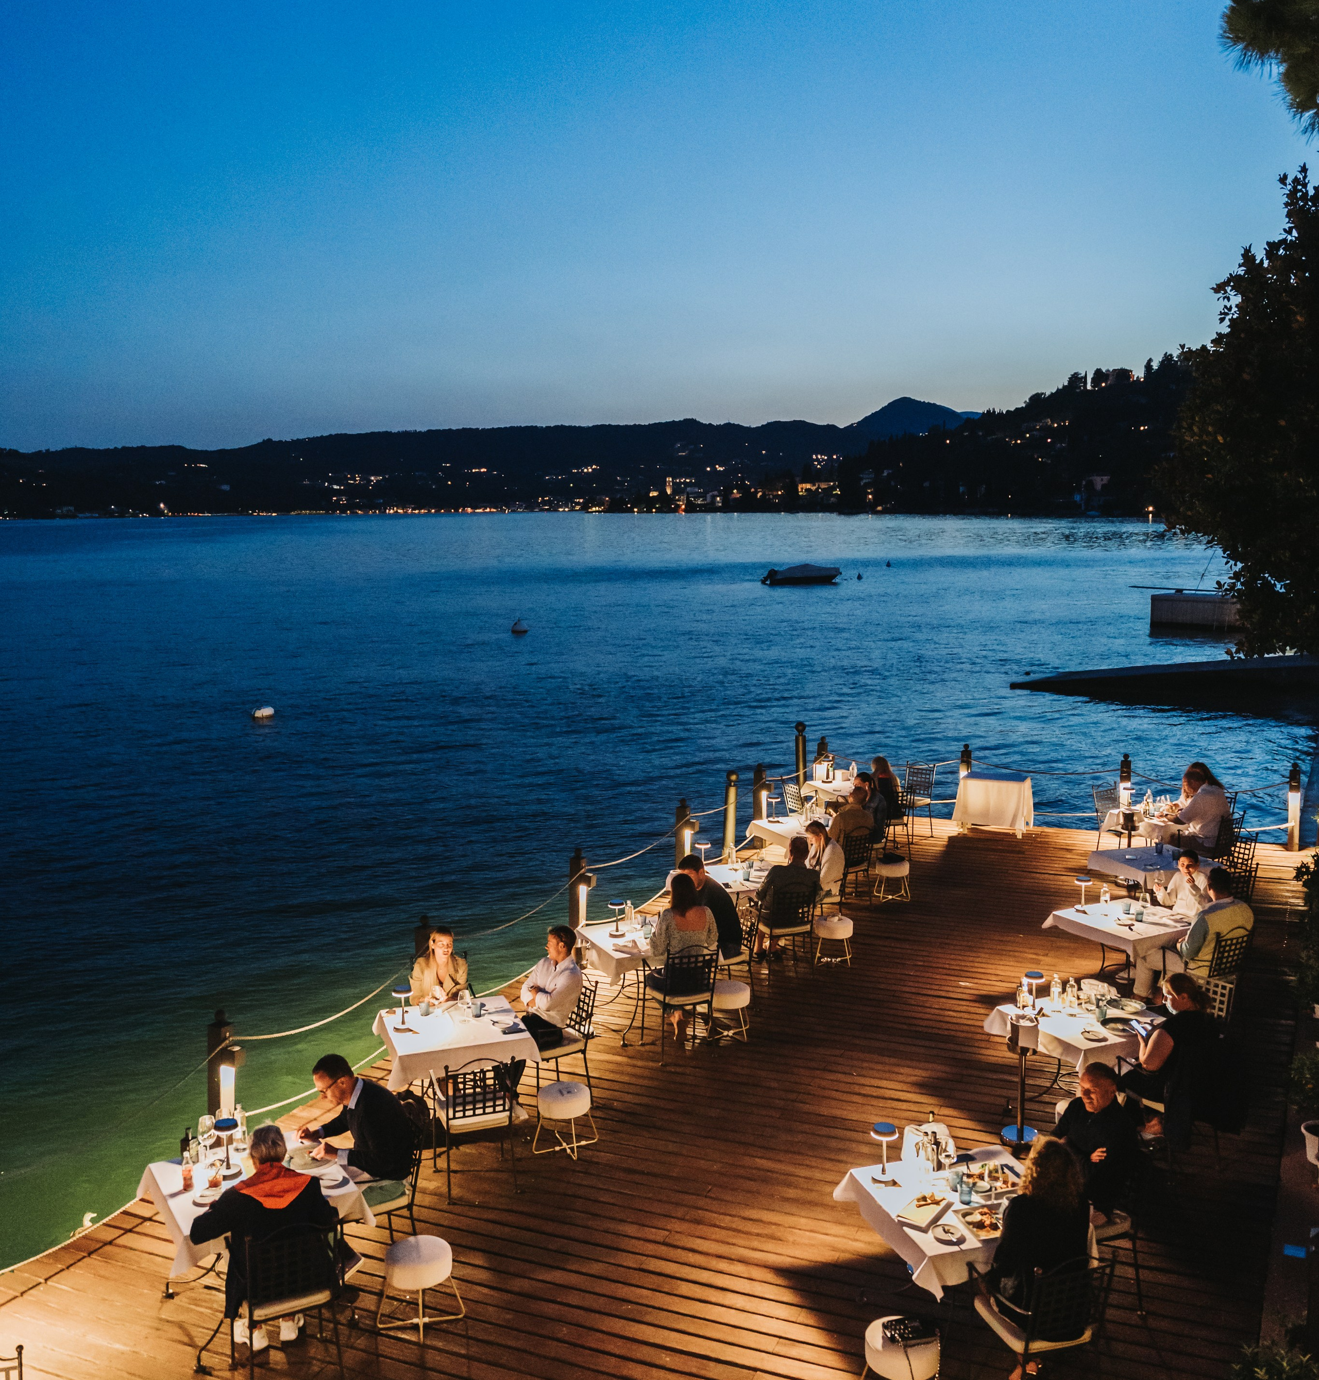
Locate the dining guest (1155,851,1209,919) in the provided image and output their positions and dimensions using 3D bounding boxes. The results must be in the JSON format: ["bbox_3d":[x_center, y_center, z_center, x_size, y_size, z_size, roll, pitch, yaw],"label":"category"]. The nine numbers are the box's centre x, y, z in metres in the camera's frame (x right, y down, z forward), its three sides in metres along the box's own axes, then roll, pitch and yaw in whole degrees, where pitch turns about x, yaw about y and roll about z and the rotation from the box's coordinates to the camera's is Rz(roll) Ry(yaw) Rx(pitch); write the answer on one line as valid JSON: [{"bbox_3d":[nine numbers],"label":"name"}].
[{"bbox_3d":[4.630,2.071,11.878,0.740,1.230,0.520,-6,10,-38],"label":"dining guest"}]

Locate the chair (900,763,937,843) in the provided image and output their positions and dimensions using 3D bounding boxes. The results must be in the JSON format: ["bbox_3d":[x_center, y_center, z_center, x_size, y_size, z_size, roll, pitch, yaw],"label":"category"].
[{"bbox_3d":[3.200,1.407,16.672,0.500,0.920,0.520,-8,11,-44],"label":"chair"}]

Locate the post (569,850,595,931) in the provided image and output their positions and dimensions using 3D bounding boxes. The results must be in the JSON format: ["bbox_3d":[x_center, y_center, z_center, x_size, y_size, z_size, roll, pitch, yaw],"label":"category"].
[{"bbox_3d":[-0.723,2.031,12.265,0.200,1.170,0.200,4,9,27],"label":"post"}]

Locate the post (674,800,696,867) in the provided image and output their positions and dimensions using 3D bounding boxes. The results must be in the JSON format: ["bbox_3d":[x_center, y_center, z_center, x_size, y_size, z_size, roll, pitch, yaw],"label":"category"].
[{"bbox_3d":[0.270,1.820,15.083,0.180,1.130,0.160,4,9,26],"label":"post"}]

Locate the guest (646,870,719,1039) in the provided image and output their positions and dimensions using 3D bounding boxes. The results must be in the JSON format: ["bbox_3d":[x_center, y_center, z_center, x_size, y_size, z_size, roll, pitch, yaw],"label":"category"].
[{"bbox_3d":[0.138,2.039,9.943,0.490,1.340,0.720,-2,8,-16],"label":"guest"}]

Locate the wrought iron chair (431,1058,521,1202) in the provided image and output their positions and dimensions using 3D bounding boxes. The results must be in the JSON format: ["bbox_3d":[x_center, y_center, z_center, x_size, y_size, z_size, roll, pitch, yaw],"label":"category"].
[{"bbox_3d":[-1.106,2.549,7.936,0.470,0.870,0.500,-3,8,-20],"label":"wrought iron chair"}]

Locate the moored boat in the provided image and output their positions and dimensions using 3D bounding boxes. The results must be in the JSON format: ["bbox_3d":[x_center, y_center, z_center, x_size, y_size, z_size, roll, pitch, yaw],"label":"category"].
[{"bbox_3d":[9.897,-8.032,92.000,5.600,1.400,2.100,-1,8,-8],"label":"moored boat"}]

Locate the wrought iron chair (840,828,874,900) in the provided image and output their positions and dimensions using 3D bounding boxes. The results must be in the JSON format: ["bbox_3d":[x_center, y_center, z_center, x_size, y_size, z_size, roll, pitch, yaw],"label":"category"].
[{"bbox_3d":[2.070,1.947,14.817,0.480,0.960,0.540,-4,9,-28],"label":"wrought iron chair"}]

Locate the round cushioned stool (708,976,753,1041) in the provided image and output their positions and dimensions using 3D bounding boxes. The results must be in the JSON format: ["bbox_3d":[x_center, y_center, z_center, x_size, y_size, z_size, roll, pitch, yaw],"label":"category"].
[{"bbox_3d":[0.551,2.525,10.369,0.370,0.380,0.370,0,8,0],"label":"round cushioned stool"}]

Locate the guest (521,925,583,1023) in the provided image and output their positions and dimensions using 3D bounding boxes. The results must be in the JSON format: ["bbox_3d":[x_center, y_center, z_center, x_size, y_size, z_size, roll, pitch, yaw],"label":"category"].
[{"bbox_3d":[-0.842,2.213,8.886,0.700,1.280,0.520,-5,9,-34],"label":"guest"}]

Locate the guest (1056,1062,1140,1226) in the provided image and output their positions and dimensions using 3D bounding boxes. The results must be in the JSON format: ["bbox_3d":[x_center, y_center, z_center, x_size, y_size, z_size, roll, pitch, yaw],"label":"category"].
[{"bbox_3d":[2.039,2.518,6.640,0.700,1.280,0.530,-6,10,-40],"label":"guest"}]

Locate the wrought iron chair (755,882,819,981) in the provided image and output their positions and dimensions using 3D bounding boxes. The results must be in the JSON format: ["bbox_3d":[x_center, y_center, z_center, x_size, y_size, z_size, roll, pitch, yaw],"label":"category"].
[{"bbox_3d":[1.110,2.183,12.196,0.550,0.920,0.540,-3,9,-23],"label":"wrought iron chair"}]

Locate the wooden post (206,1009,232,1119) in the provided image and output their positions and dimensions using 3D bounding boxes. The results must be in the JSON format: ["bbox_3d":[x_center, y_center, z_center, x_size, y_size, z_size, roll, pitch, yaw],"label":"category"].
[{"bbox_3d":[-2.750,2.480,8.259,0.125,1.060,0.125,4,9,30],"label":"wooden post"}]

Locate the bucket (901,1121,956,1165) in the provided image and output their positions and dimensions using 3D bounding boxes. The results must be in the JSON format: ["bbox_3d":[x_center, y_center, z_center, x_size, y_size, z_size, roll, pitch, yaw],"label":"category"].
[{"bbox_3d":[1.555,2.613,7.581,0.270,0.260,0.260,0,8,0],"label":"bucket"}]

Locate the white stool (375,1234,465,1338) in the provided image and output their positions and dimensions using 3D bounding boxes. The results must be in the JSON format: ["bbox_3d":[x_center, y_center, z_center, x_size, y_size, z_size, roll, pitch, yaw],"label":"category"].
[{"bbox_3d":[-1.300,3.256,7.194,0.410,0.410,0.400,0,8,0],"label":"white stool"}]

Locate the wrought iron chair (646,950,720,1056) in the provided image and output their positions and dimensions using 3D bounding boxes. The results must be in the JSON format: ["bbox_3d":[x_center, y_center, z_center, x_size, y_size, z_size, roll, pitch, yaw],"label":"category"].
[{"bbox_3d":[0.121,2.401,10.474,0.500,0.920,0.520,-4,9,-27],"label":"wrought iron chair"}]

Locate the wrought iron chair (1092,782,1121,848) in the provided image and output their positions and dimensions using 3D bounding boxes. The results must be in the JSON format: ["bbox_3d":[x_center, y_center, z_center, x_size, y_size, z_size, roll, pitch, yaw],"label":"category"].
[{"bbox_3d":[5.370,1.538,15.377,0.470,0.870,0.500,-5,9,-34],"label":"wrought iron chair"}]

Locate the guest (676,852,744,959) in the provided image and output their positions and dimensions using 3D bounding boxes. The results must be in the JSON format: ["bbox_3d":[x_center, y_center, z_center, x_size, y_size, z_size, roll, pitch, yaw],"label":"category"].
[{"bbox_3d":[0.410,1.990,10.897,0.750,1.320,0.520,-4,9,-25],"label":"guest"}]

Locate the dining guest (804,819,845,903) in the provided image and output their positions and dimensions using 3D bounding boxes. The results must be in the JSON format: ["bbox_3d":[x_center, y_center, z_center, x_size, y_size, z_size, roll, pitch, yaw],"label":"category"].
[{"bbox_3d":[1.360,1.916,13.027,0.780,1.220,0.500,-4,9,-25],"label":"dining guest"}]

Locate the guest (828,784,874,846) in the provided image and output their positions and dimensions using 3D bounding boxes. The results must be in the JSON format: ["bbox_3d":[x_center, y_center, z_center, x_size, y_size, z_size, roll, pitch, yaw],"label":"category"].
[{"bbox_3d":[1.880,1.619,13.663,0.520,1.310,0.750,-4,9,-28],"label":"guest"}]

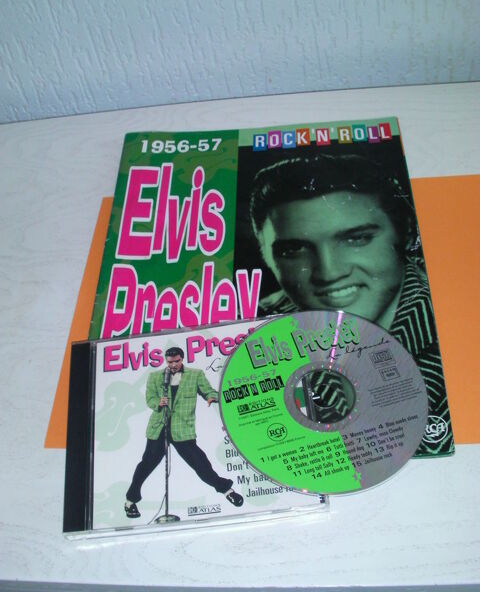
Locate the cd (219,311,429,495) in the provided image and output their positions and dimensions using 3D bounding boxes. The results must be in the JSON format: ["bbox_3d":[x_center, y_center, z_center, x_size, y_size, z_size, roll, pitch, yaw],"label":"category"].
[{"bbox_3d":[0.049,0.057,0.408,0.120,0.002,0.120,-2,53,2],"label":"cd"}]

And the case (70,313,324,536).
[{"bbox_3d":[-0.029,0.073,0.413,0.142,0.010,0.124,-7,53,0],"label":"case"}]

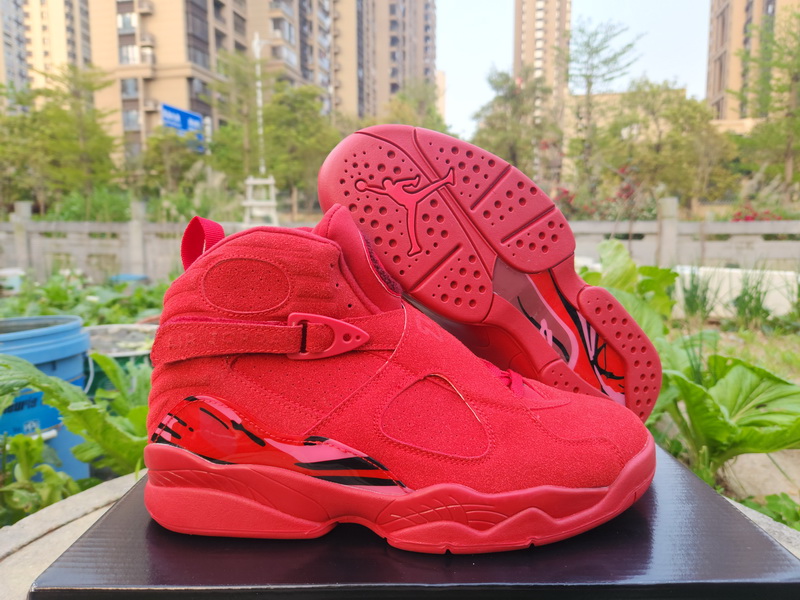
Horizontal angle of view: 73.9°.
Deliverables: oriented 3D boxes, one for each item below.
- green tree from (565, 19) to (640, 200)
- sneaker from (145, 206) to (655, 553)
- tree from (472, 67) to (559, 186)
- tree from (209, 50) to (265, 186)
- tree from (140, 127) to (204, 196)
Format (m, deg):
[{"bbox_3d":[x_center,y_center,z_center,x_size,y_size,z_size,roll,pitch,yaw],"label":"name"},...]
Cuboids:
[{"bbox_3d":[7.203,-6.631,19.000,2.645,6.864,2.645,0,8,0],"label":"green tree"},{"bbox_3d":[0.000,0.035,0.305,0.297,0.170,0.109,0,8,0],"label":"sneaker"},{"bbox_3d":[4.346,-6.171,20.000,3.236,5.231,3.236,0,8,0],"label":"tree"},{"bbox_3d":[-6.152,-6.529,20.000,2.107,5.720,2.107,0,8,0],"label":"tree"},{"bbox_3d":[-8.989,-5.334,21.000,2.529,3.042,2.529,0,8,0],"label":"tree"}]

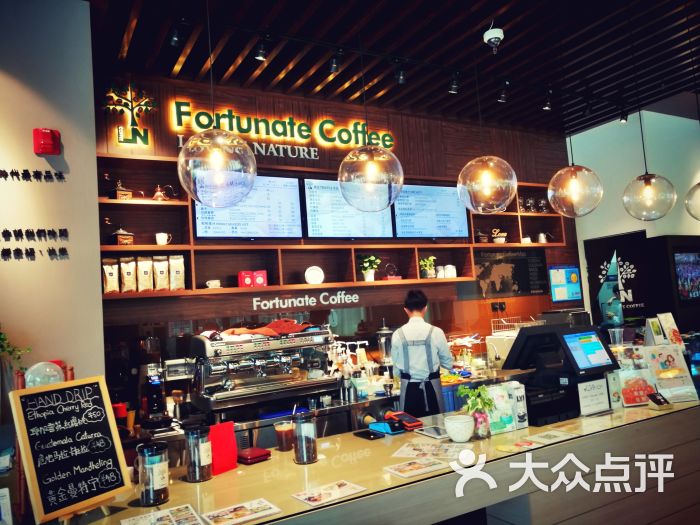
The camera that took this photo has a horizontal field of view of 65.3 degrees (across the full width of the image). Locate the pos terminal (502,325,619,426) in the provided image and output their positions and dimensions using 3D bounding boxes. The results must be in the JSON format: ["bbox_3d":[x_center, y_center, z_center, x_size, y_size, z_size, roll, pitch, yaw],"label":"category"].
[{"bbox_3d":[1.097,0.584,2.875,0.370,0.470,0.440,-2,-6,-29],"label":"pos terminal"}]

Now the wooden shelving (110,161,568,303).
[{"bbox_3d":[0.269,-0.331,5.499,5.220,1.110,0.280,-2,-6,-29],"label":"wooden shelving"}]

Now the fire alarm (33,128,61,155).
[{"bbox_3d":[-1.760,-0.699,3.163,0.143,0.148,0.060,-2,-6,-29],"label":"fire alarm"}]

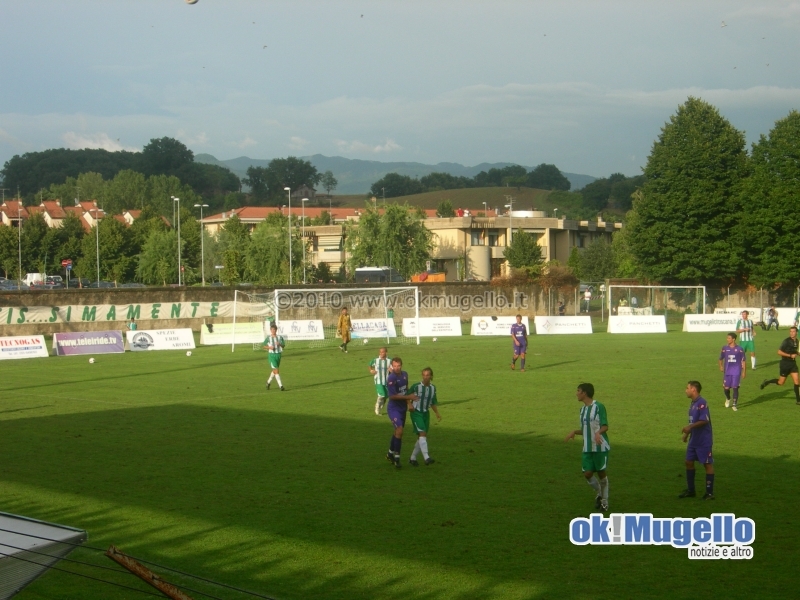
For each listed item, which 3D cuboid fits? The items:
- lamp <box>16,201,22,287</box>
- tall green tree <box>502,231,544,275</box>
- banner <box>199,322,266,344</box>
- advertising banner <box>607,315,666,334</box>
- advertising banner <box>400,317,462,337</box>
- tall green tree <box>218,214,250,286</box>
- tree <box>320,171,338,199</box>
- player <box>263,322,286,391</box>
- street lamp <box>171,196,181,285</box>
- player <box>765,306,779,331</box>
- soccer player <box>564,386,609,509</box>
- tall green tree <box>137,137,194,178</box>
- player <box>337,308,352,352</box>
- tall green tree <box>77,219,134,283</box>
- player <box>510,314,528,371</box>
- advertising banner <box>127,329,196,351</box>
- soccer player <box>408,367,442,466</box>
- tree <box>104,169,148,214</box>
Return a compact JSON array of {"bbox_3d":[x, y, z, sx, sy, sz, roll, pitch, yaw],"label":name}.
[{"bbox_3d":[-34.225,-4.236,150.089,0.600,8.568,0.350,-1,1,0],"label":"lamp"},{"bbox_3d":[10.438,-3.209,140.045,3.600,5.279,3.600,-1,1,4],"label":"tall green tree"},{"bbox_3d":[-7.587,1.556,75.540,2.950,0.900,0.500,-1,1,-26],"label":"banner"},{"bbox_3d":[11.572,1.165,81.035,2.800,0.890,0.600,-1,1,-9],"label":"advertising banner"},{"bbox_3d":[1.552,1.291,78.801,2.800,0.890,0.600,-1,1,-14],"label":"advertising banner"},{"bbox_3d":[-16.457,-4.539,165.082,3.600,7.880,3.600,-1,1,0],"label":"tall green tree"},{"bbox_3d":[-23.302,-38.176,550.000,5.900,9.300,5.900,-1,1,0],"label":"tree"},{"bbox_3d":[-3.460,1.564,45.945,0.580,1.800,0.480,-1,1,-3],"label":"player"},{"bbox_3d":[-18.910,-4.370,142.073,0.600,8.587,0.250,-1,1,22],"label":"street lamp"},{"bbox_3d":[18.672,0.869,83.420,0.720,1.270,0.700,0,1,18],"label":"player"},{"bbox_3d":[2.606,2.017,23.044,0.580,1.760,0.480,1,2,40],"label":"soccer player"},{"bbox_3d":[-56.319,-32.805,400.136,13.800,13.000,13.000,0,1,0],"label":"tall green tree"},{"bbox_3d":[-2.213,1.193,66.600,0.630,1.810,0.480,-2,1,3],"label":"player"},{"bbox_3d":[-27.365,-3.869,155.063,5.600,7.448,5.600,-1,1,-10],"label":"tall green tree"},{"bbox_3d":[3.821,1.368,53.200,0.560,1.750,0.450,-1,1,7],"label":"player"},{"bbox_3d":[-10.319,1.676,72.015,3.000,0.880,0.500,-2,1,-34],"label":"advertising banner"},{"bbox_3d":[0.434,2.022,28.900,0.580,1.710,0.480,-1,1,-14],"label":"soccer player"},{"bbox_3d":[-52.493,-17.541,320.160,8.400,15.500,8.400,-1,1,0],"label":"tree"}]

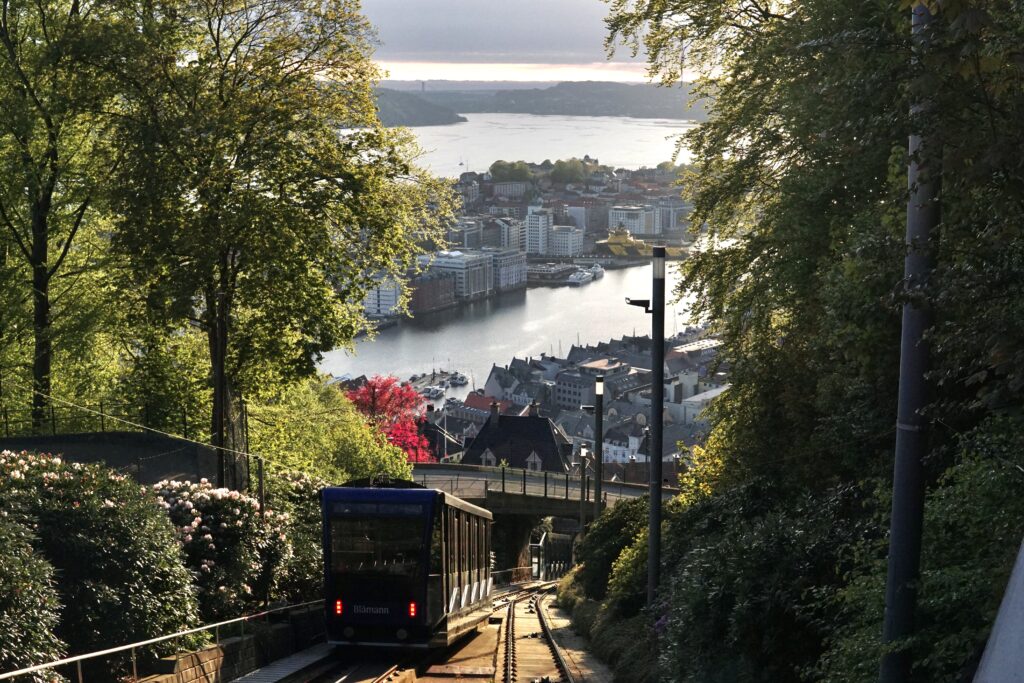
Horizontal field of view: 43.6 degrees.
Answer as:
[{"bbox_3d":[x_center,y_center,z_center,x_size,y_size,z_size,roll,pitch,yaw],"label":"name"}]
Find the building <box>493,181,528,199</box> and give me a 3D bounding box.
[{"bbox_3d":[-1.500,-168.611,1435.248,37.000,17.000,15.000,-4,12,-20],"label":"building"}]

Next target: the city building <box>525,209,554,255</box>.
[{"bbox_3d":[24.800,-99.809,1150.248,16.000,42.000,20.000,7,14,31],"label":"city building"}]

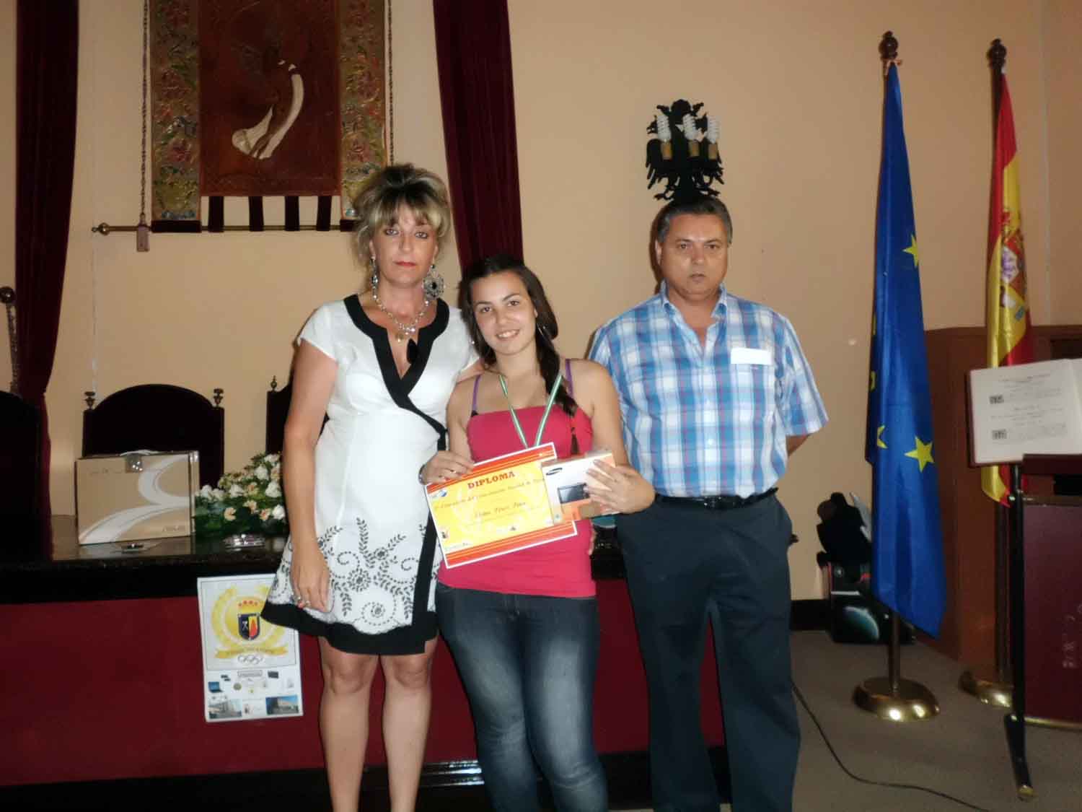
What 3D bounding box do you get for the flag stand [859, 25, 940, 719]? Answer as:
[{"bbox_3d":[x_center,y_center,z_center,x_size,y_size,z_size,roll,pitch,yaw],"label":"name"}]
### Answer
[{"bbox_3d":[1.347,-0.141,3.115,0.340,2.572,0.340,-1,1,-4],"label":"flag stand"}]

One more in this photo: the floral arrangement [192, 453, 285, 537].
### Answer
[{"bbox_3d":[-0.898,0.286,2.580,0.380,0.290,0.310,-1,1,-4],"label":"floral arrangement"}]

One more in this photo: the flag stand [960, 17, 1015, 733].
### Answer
[{"bbox_3d":[1.805,-0.151,3.199,0.340,2.574,0.340,-1,1,-4],"label":"flag stand"}]

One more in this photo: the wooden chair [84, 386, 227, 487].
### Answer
[{"bbox_3d":[-1.651,0.556,3.249,0.620,1.284,0.620,-1,1,-4],"label":"wooden chair"}]

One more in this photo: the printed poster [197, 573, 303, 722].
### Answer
[{"bbox_3d":[-0.831,0.691,2.330,0.290,0.420,0.008,-3,1,-4],"label":"printed poster"}]

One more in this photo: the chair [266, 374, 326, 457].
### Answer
[{"bbox_3d":[-0.832,0.506,3.269,0.640,1.354,0.620,-1,1,-4],"label":"chair"}]

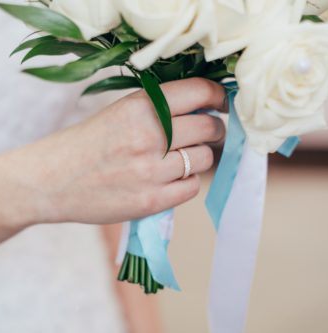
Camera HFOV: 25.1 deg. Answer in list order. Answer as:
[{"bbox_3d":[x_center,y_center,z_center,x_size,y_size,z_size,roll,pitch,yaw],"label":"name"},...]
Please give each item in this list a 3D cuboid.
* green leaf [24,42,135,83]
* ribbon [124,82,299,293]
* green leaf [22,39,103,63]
[{"bbox_3d":[-0.052,-0.064,0.475,0.080,0.015,0.018,-14,0,-15],"label":"green leaf"},{"bbox_3d":[0.032,0.014,0.490,0.113,0.138,0.055,0,7,0],"label":"ribbon"},{"bbox_3d":[-0.067,-0.078,0.487,0.056,0.013,0.020,-6,0,-10],"label":"green leaf"}]

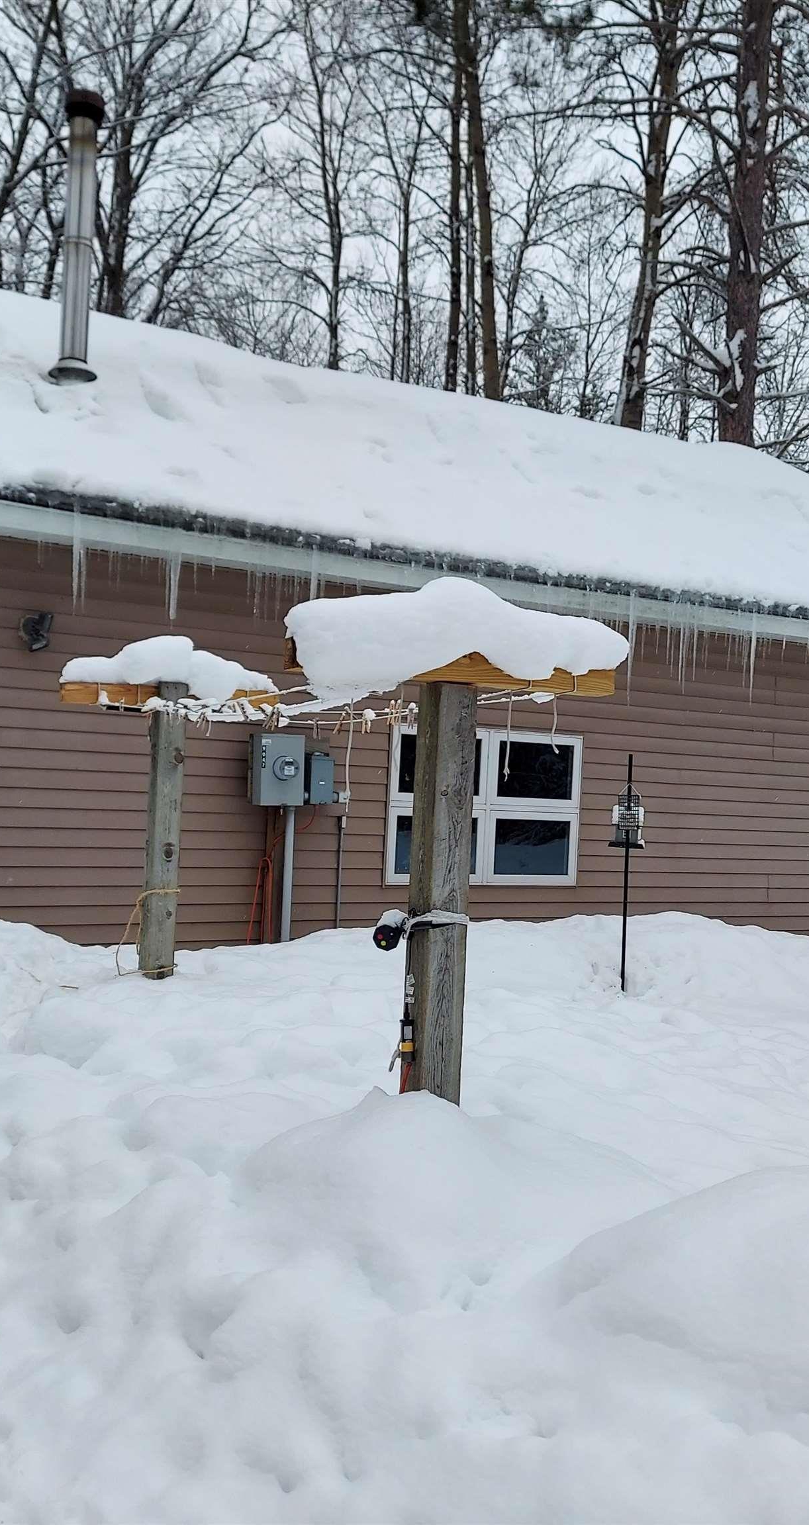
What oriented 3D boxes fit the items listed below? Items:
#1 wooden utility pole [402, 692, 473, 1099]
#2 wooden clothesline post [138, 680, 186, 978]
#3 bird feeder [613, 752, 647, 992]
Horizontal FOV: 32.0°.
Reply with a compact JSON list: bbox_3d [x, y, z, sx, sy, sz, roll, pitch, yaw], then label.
[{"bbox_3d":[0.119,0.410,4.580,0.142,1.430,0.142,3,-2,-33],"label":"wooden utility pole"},{"bbox_3d":[-1.148,0.322,6.650,0.142,1.420,0.142,3,-2,-33],"label":"wooden clothesline post"},{"bbox_3d":[1.140,0.568,7.200,0.175,1.200,0.180,2,-1,3],"label":"bird feeder"}]

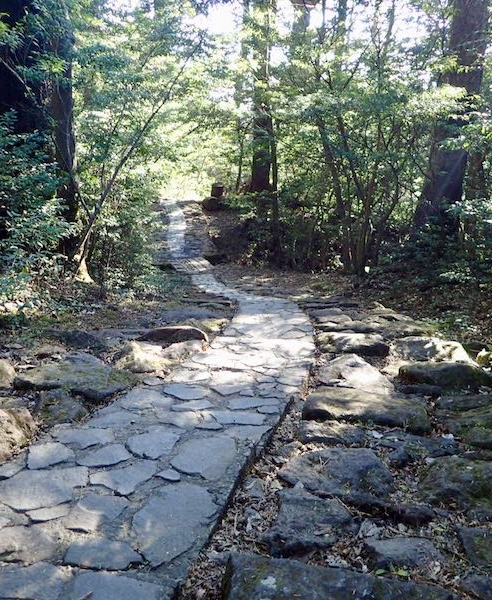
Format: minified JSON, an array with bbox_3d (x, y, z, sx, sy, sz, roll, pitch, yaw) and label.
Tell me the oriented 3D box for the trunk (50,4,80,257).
[{"bbox_3d":[-3.914,-3.607,12.500,0.460,5.300,0.460,1,7,0],"label":"trunk"}]

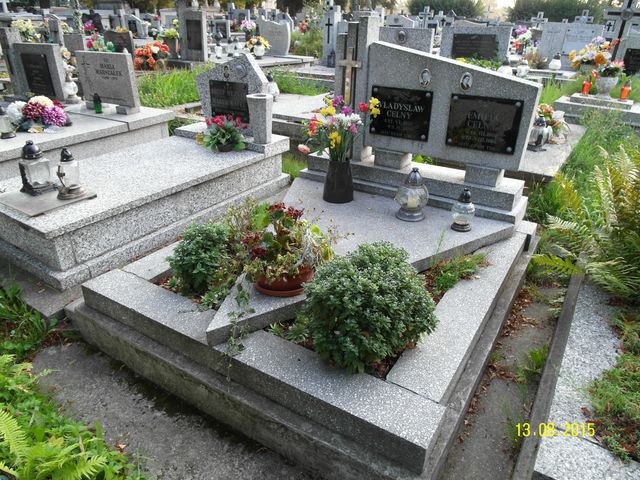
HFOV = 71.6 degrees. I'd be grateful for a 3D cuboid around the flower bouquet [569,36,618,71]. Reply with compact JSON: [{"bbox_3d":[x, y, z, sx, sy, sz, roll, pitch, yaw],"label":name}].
[{"bbox_3d":[3.898,-2.641,6.300,0.580,0.450,0.520,16,29,28],"label":"flower bouquet"}]

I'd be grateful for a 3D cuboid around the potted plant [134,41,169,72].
[{"bbox_3d":[-2.822,-3.050,7.302,0.550,0.380,0.500,16,31,29],"label":"potted plant"}]

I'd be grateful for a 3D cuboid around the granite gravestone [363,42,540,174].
[{"bbox_3d":[0.807,-0.877,2.848,1.069,0.696,0.138,15,30,29],"label":"granite gravestone"}]

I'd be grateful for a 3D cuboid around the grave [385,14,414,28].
[{"bbox_3d":[2.564,-6.980,14.681,0.900,0.800,0.150,16,31,29],"label":"grave"}]

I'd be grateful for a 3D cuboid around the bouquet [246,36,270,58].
[{"bbox_3d":[-1.243,-3.874,8.877,0.410,0.413,0.380,16,31,29],"label":"bouquet"}]

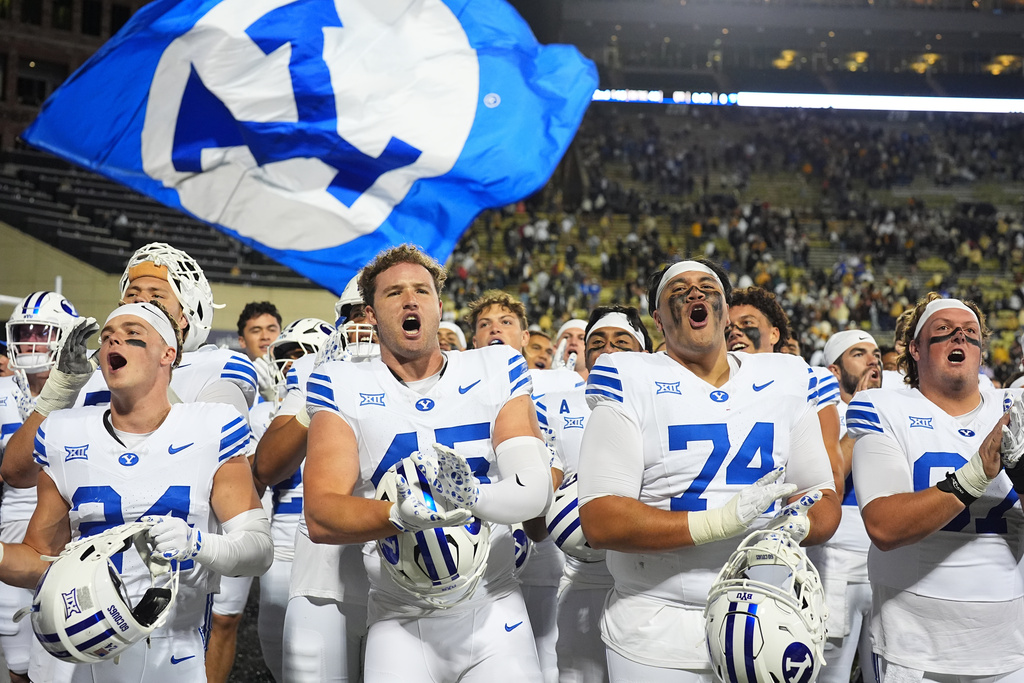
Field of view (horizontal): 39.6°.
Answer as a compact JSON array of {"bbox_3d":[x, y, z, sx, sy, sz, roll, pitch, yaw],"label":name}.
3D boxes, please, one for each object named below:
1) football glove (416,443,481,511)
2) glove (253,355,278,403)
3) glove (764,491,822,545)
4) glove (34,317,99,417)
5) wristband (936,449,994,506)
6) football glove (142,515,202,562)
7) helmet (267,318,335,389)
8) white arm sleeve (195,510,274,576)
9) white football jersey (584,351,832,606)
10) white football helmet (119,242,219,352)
[{"bbox_3d":[-0.138,0.290,3.060,0.120,0.170,0.090,-26,24,28],"label":"football glove"},{"bbox_3d":[-0.915,0.138,5.300,0.100,0.200,0.080,-21,-7,30],"label":"glove"},{"bbox_3d":[0.610,0.385,3.100,0.170,0.090,0.110,4,3,-43],"label":"glove"},{"bbox_3d":[-1.131,0.064,3.620,0.130,0.250,0.100,19,6,-21],"label":"glove"},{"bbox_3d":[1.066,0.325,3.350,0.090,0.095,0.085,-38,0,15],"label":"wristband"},{"bbox_3d":[-0.728,0.422,3.050,0.130,0.105,0.100,15,-27,-12],"label":"football glove"},{"bbox_3d":[-0.762,0.052,5.300,0.310,0.280,0.240,-9,0,-43],"label":"helmet"},{"bbox_3d":[-0.630,0.450,3.220,0.130,0.160,0.270,-1,-1,42],"label":"white arm sleeve"},{"bbox_3d":[0.463,0.330,3.380,0.570,0.610,0.340,0,-1,-9],"label":"white football jersey"},{"bbox_3d":[-0.947,-0.118,3.920,0.240,0.310,0.280,-3,10,21],"label":"white football helmet"}]

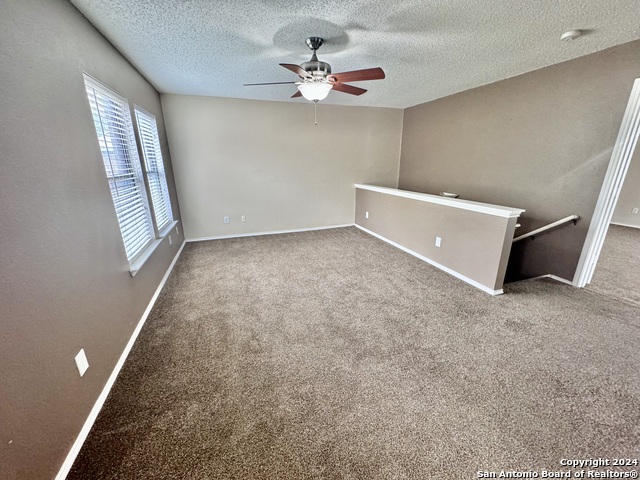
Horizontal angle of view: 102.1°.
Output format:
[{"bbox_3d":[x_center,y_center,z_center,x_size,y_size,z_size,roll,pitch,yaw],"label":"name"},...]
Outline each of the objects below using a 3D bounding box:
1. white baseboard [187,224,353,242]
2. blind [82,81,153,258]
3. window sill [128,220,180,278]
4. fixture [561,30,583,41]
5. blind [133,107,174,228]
[{"bbox_3d":[-0.849,-0.161,5.285,3.442,0.068,0.016,-6,18,-18],"label":"white baseboard"},{"bbox_3d":[-1.811,-0.588,2.393,0.055,1.451,0.886,-6,18,-18],"label":"blind"},{"bbox_3d":[-1.946,0.007,3.149,0.100,0.066,2.092,-6,18,-18],"label":"window sill"},{"bbox_3d":[2.220,-1.798,2.295,0.136,0.040,0.136,-6,18,-18],"label":"fixture"},{"bbox_3d":[-2.170,-0.885,3.384,0.055,1.458,0.886,-6,18,-18],"label":"blind"}]

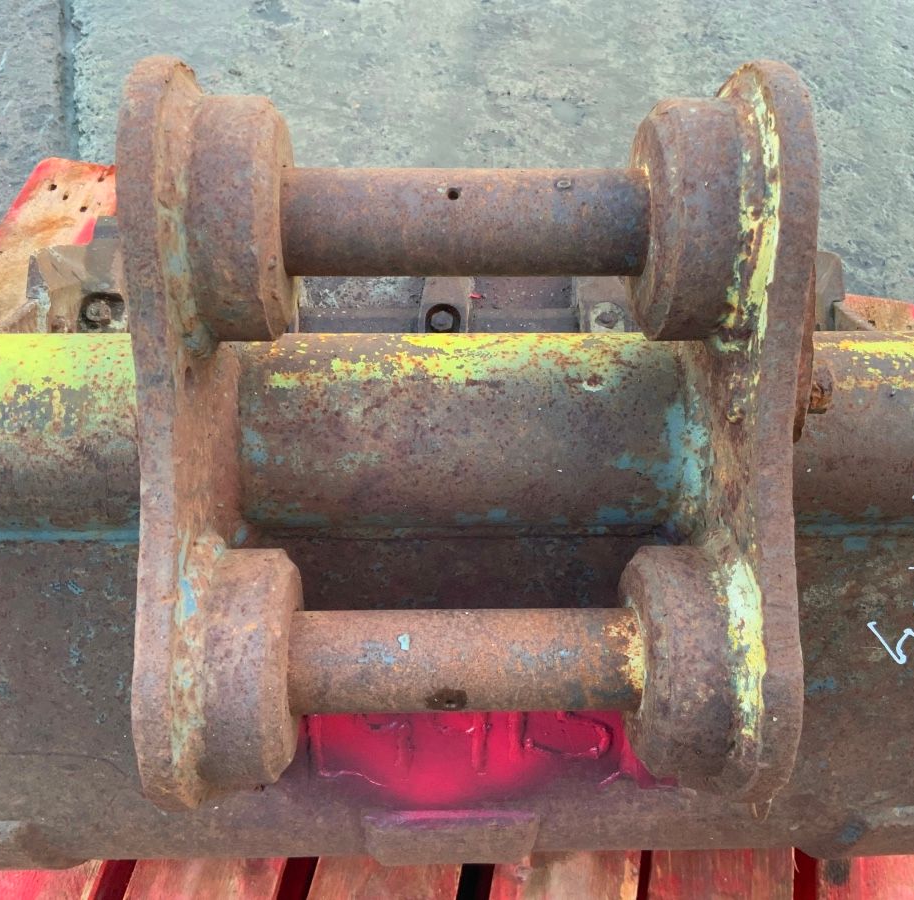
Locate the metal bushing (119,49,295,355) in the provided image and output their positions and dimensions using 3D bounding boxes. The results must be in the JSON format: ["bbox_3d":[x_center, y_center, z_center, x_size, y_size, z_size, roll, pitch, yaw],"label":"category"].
[{"bbox_3d":[-0.112,-0.115,0.485,0.058,0.134,0.134,0,55,-1],"label":"metal bushing"}]

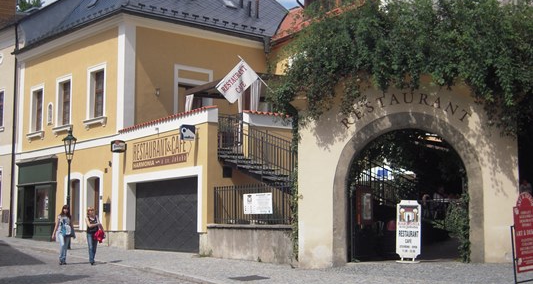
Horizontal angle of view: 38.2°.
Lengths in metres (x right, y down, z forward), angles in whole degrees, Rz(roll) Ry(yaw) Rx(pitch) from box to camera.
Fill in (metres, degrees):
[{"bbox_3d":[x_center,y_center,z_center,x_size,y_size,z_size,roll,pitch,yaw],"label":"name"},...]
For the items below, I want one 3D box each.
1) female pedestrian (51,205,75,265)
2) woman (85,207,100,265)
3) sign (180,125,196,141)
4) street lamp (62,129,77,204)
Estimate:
[{"bbox_3d":[-5.722,2.627,21.793,0.620,1.677,0.440,2,-7,-14],"label":"female pedestrian"},{"bbox_3d":[-4.877,2.662,21.790,0.540,1.624,0.420,1,-6,-13],"label":"woman"},{"bbox_3d":[-2.208,-0.263,21.800,0.410,0.430,0.110,4,-8,-33],"label":"sign"},{"bbox_3d":[-6.776,1.589,26.733,0.460,4.234,0.460,5,-8,-40],"label":"street lamp"}]

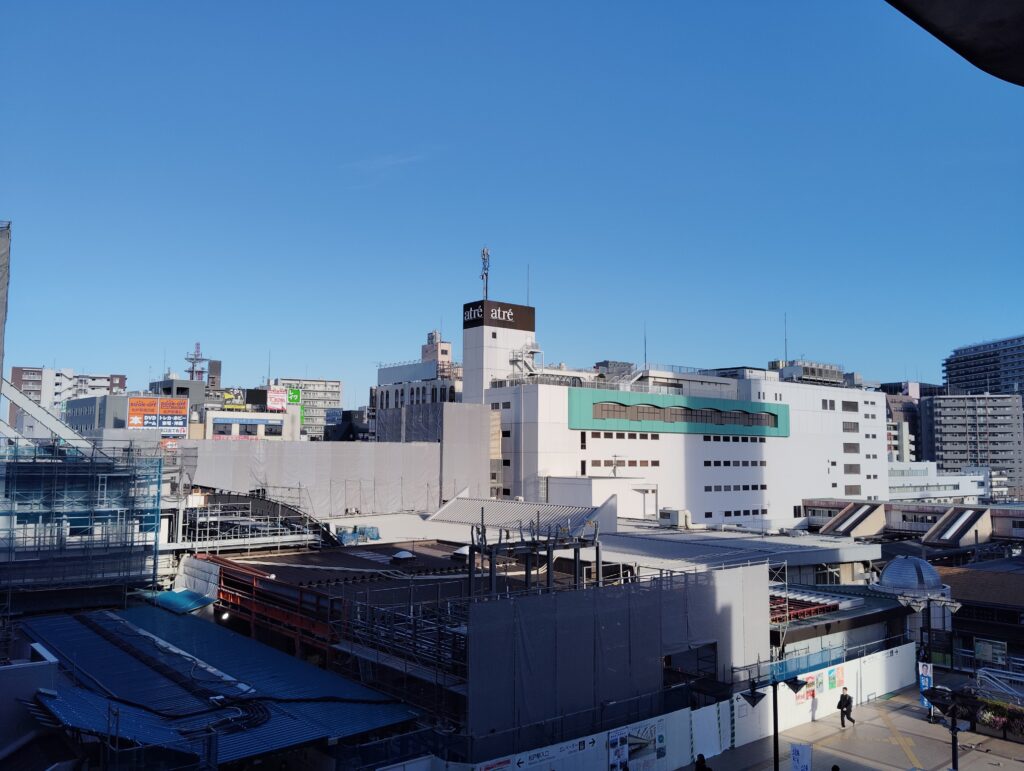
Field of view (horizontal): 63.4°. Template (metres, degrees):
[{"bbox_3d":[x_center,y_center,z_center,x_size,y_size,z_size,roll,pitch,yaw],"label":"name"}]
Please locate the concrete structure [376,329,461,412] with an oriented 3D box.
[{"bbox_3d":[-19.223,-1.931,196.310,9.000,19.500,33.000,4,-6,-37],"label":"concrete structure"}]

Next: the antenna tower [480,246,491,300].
[{"bbox_3d":[-4.019,-16.909,125.794,1.300,8.200,1.300,4,-6,-37],"label":"antenna tower"}]

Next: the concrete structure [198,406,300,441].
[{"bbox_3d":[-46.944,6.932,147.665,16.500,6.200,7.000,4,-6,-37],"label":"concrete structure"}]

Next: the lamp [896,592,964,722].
[{"bbox_3d":[17.212,11.266,34.333,2.300,5.050,2.300,4,-6,-39],"label":"lamp"}]

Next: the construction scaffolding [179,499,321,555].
[{"bbox_3d":[-15.570,8.571,50.073,8.300,3.100,1.600,4,-6,-37],"label":"construction scaffolding"}]

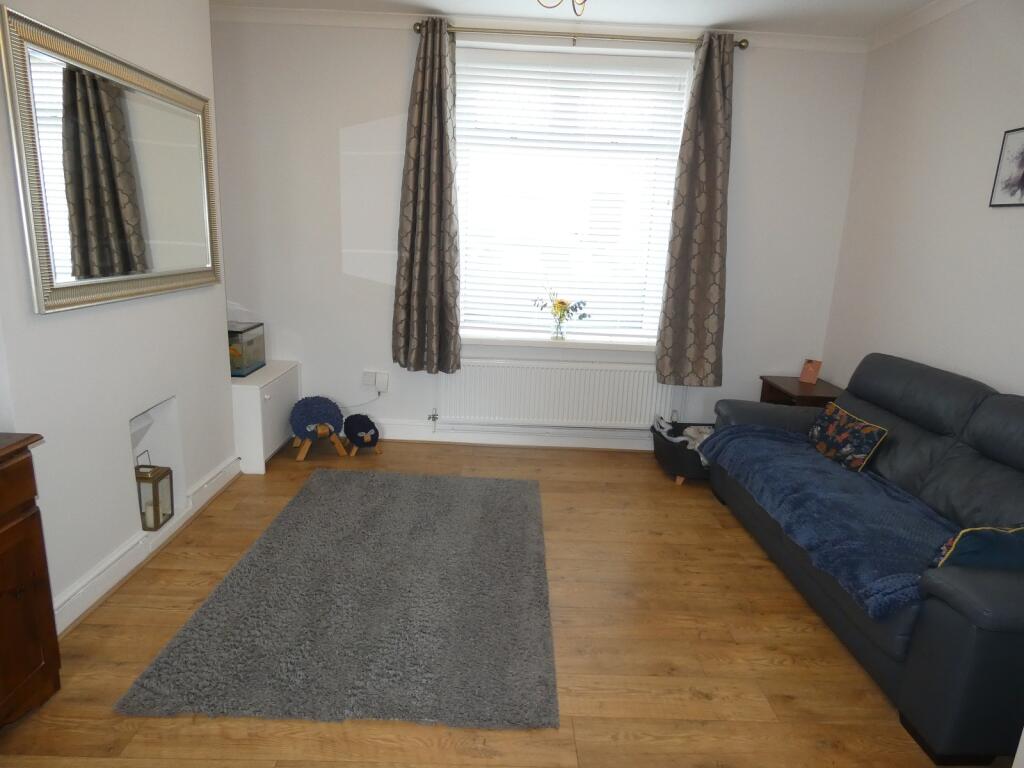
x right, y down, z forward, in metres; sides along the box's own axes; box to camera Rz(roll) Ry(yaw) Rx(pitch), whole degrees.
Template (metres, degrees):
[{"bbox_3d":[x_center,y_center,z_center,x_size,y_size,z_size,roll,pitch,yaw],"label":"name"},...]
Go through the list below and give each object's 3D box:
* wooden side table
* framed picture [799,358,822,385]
[{"bbox_3d":[1.972,0.315,4.083,0.408,0.605,0.516,3,15,0],"label":"wooden side table"},{"bbox_3d":[2.103,-0.085,4.137,0.060,0.155,0.105,-11,20,-43],"label":"framed picture"}]

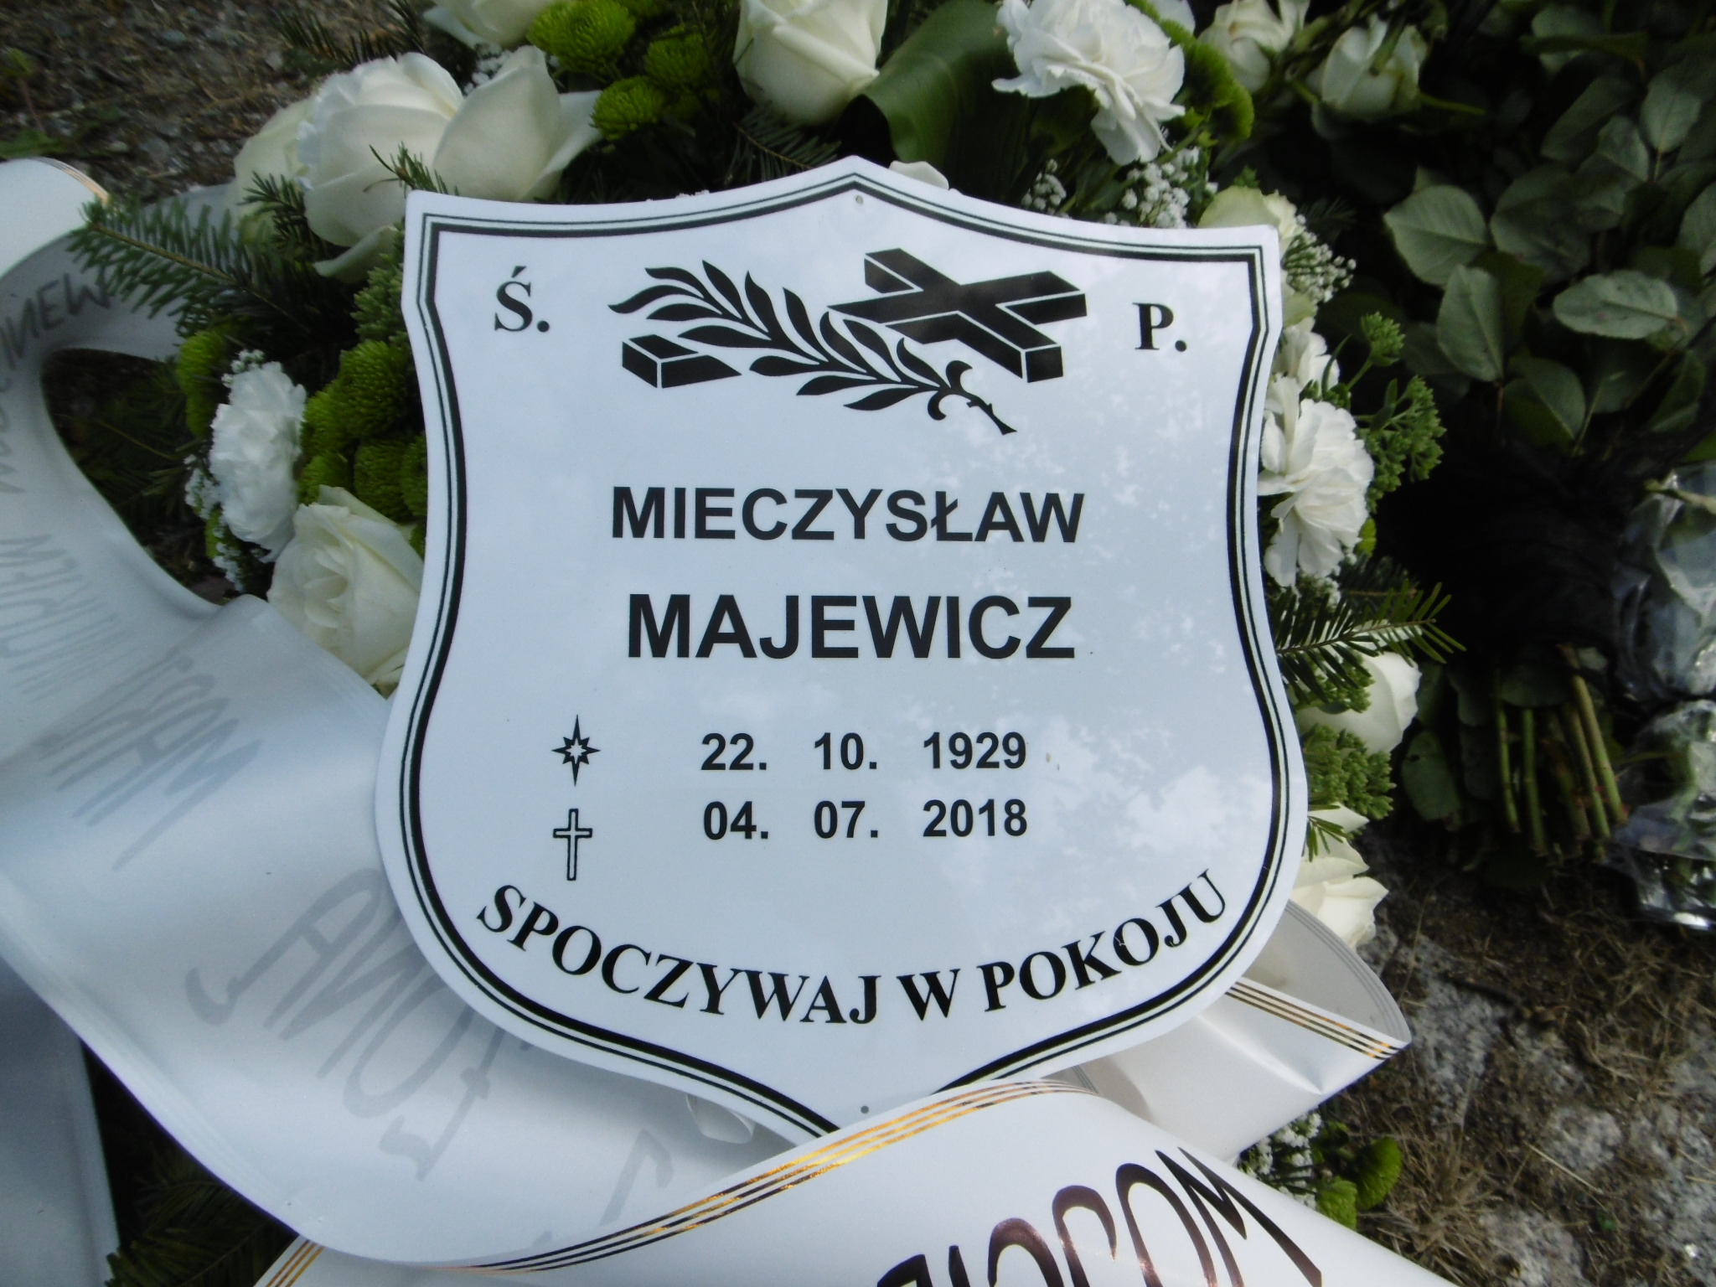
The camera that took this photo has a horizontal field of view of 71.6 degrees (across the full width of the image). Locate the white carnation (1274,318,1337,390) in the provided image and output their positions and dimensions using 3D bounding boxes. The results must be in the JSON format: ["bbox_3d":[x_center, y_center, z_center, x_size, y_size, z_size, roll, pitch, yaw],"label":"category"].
[{"bbox_3d":[0.151,-0.099,0.410,0.050,0.040,0.050,0,84,-37],"label":"white carnation"}]

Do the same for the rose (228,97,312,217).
[{"bbox_3d":[-0.230,-0.194,0.475,0.049,0.045,0.049,0,70,32],"label":"rose"}]

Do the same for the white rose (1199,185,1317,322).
[{"bbox_3d":[0.149,-0.145,0.445,0.049,0.046,0.052,0,70,-22],"label":"white rose"}]

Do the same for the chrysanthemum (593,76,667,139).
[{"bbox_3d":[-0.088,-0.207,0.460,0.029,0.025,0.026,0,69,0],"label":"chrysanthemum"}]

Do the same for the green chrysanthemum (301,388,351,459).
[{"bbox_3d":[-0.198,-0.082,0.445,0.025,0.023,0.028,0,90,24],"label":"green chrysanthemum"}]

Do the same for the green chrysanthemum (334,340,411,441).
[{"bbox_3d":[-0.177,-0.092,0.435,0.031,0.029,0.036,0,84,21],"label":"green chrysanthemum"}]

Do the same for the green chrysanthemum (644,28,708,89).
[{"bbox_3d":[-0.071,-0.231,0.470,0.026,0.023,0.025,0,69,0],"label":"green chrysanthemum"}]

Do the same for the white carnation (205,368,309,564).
[{"bbox_3d":[-0.202,-0.061,0.400,0.060,0.043,0.064,0,87,45],"label":"white carnation"}]

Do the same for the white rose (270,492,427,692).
[{"bbox_3d":[-0.171,-0.018,0.400,0.059,0.055,0.063,0,87,30],"label":"white rose"}]

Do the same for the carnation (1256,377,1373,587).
[{"bbox_3d":[0.152,-0.054,0.395,0.063,0.045,0.066,0,87,-45],"label":"carnation"}]

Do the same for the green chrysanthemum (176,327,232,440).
[{"bbox_3d":[-0.253,-0.101,0.460,0.034,0.029,0.041,0,81,39],"label":"green chrysanthemum"}]

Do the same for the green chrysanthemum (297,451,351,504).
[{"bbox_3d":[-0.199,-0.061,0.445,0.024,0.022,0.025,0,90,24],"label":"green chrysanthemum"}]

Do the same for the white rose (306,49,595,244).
[{"bbox_3d":[-0.136,-0.163,0.395,0.090,0.065,0.076,0,69,19],"label":"white rose"}]

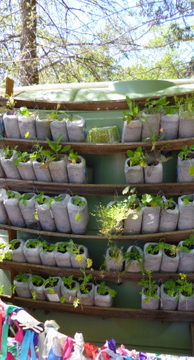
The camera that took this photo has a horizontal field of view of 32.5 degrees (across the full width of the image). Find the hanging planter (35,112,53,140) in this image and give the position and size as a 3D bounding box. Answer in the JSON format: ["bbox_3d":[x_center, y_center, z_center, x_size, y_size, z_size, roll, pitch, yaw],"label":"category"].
[{"bbox_3d":[-0.347,-0.353,2.209,0.102,0.179,0.100,2,7,12],"label":"hanging planter"}]

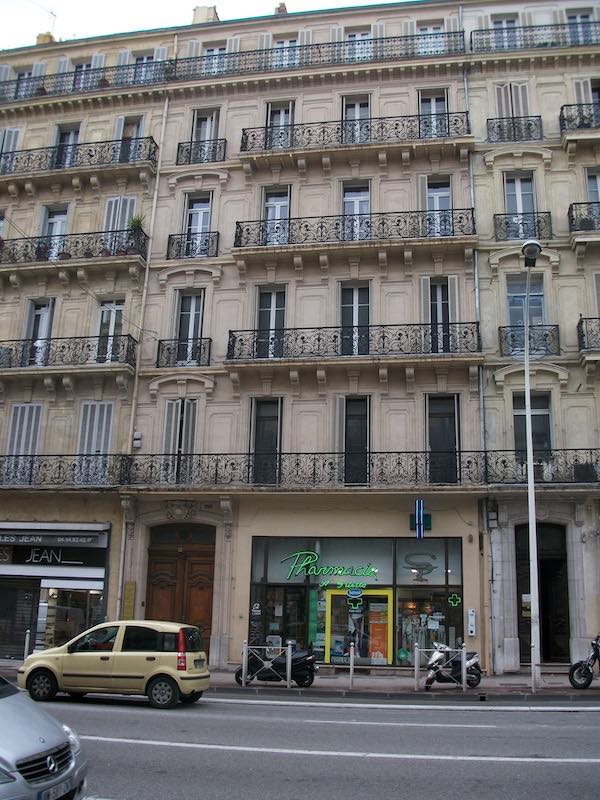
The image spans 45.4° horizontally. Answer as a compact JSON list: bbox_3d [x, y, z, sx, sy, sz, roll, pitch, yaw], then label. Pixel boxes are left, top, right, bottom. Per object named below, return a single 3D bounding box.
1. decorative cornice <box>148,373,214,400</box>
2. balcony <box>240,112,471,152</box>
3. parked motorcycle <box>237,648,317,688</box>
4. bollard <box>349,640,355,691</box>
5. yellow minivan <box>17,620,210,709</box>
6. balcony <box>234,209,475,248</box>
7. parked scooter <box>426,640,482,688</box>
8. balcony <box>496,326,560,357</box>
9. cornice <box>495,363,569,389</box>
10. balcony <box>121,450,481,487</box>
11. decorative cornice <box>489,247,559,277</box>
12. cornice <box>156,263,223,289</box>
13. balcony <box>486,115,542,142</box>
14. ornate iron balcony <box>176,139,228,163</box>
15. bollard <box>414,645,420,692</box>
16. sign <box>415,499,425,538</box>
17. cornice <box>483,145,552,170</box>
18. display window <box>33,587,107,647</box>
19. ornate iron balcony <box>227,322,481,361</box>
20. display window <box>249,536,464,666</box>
[{"bbox_3d":[-3.394,-0.446,20.865,1.939,0.659,0.270,-1,-15,10],"label":"decorative cornice"},{"bbox_3d":[1.700,-7.874,21.727,6.850,0.830,0.720,-1,-16,9],"label":"balcony"},{"bbox_3d":[-0.516,5.830,15.730,1.820,1.000,0.680,-1,-16,9],"label":"parked motorcycle"},{"bbox_3d":[1.120,5.731,15.448,0.090,0.980,0.090,-1,-16,9],"label":"bollard"},{"bbox_3d":[-3.577,5.036,13.998,3.540,1.540,1.580,-1,-16,8],"label":"yellow minivan"},{"bbox_3d":[1.553,-4.871,20.996,6.934,0.867,0.620,-1,-15,10],"label":"balcony"},{"bbox_3d":[3.290,5.661,15.303,1.720,1.040,0.650,10,-17,-28],"label":"parked scooter"},{"bbox_3d":[6.584,-1.693,20.608,1.670,0.920,0.350,-1,-16,9],"label":"balcony"},{"bbox_3d":[6.177,-0.657,19.198,2.000,0.720,0.320,-1,-16,9],"label":"cornice"},{"bbox_3d":[-0.042,1.981,20.434,10.321,0.950,0.780,-1,-16,9],"label":"balcony"},{"bbox_3d":[6.663,-4.119,21.325,1.983,0.790,0.300,-1,-16,9],"label":"decorative cornice"},{"bbox_3d":[-3.269,-3.783,21.748,2.003,0.631,0.270,-1,-15,10],"label":"cornice"},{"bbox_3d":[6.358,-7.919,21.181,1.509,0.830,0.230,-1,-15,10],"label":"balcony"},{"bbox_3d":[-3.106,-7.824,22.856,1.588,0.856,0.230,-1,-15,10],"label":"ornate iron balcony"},{"bbox_3d":[2.451,5.580,14.943,0.100,0.980,0.100,-1,-16,9],"label":"bollard"},{"bbox_3d":[3.020,3.000,18.058,0.230,1.020,0.800,-1,-16,9],"label":"sign"},{"bbox_3d":[6.753,-7.546,22.304,2.035,0.670,0.300,-1,-16,9],"label":"cornice"},{"bbox_3d":[-6.653,6.438,20.748,1.980,1.856,0.150,-1,-16,9],"label":"display window"},{"bbox_3d":[1.445,-1.539,20.110,6.978,0.891,0.620,-1,-15,10],"label":"ornate iron balcony"},{"bbox_3d":[1.424,5.241,18.750,5.542,3.231,0.200,-1,-15,10],"label":"display window"}]

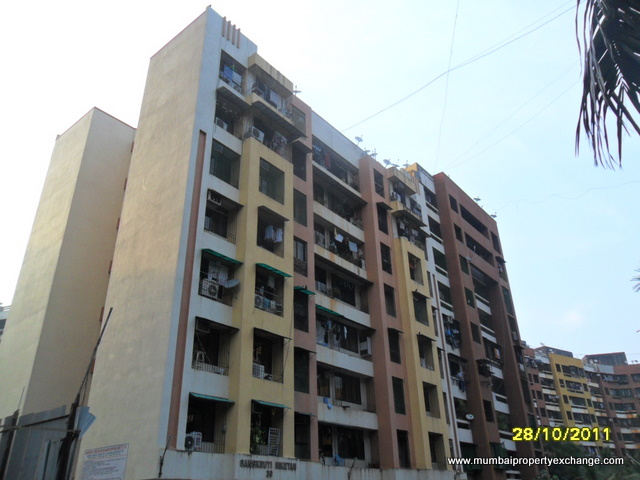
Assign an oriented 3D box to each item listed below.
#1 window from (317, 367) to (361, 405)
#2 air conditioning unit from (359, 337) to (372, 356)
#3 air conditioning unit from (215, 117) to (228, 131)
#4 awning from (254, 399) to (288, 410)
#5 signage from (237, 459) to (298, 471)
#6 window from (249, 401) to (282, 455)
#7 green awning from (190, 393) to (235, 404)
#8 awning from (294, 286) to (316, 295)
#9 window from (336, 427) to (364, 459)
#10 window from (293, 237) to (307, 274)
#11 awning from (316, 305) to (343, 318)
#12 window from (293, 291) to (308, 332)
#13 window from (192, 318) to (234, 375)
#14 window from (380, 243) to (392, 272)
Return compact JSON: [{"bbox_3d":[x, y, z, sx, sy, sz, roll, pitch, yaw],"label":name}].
[{"bbox_3d":[1.062,8.075,27.314,0.200,1.420,4.120,-22,-34,34],"label":"window"},{"bbox_3d":[2.784,6.428,29.964,0.550,1.020,0.390,-22,-34,34],"label":"air conditioning unit"},{"bbox_3d":[-4.887,-5.511,24.392,0.310,0.550,0.760,-22,-34,34],"label":"air conditioning unit"},{"bbox_3d":[-1.925,6.578,19.958,0.460,0.210,1.810,-22,-34,34],"label":"awning"},{"bbox_3d":[-1.896,8.483,18.789,0.070,0.282,2.998,-22,-33,33],"label":"signage"},{"bbox_3d":[-2.093,7.373,19.425,0.252,1.901,1.791,-22,-33,33],"label":"window"},{"bbox_3d":[-3.948,5.862,18.506,0.470,0.220,1.820,-22,-34,34],"label":"green awning"},{"bbox_3d":[-0.747,2.447,24.323,0.433,0.191,1.147,-22,-33,33],"label":"awning"},{"bbox_3d":[1.692,10.868,26.649,0.150,1.480,2.410,-22,-34,34],"label":"window"},{"bbox_3d":[-1.029,0.864,25.332,0.201,1.972,1.076,-22,-33,33],"label":"window"},{"bbox_3d":[0.299,3.716,26.353,0.453,0.211,2.465,-22,-33,33],"label":"awning"},{"bbox_3d":[-0.900,3.470,24.458,0.200,1.980,1.120,-22,-34,34],"label":"window"},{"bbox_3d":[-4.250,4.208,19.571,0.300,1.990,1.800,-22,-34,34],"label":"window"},{"bbox_3d":[4.277,1.239,32.619,0.201,2.012,1.137,-22,-33,33],"label":"window"}]

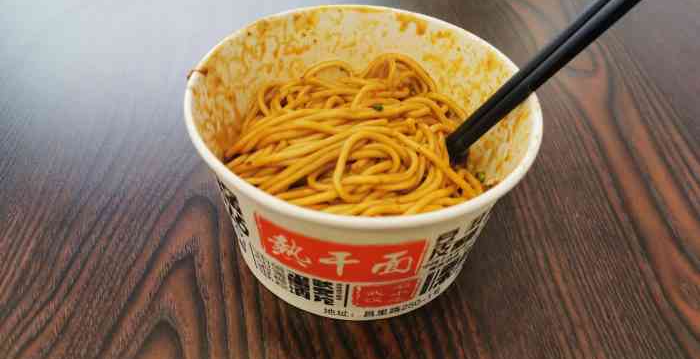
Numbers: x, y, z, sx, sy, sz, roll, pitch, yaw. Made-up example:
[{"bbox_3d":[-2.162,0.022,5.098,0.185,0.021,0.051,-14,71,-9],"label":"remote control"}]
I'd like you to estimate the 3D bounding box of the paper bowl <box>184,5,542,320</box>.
[{"bbox_3d":[0.004,-0.008,0.261,0.147,0.081,0.144,2,46,-2],"label":"paper bowl"}]

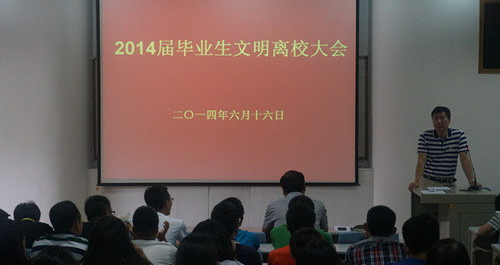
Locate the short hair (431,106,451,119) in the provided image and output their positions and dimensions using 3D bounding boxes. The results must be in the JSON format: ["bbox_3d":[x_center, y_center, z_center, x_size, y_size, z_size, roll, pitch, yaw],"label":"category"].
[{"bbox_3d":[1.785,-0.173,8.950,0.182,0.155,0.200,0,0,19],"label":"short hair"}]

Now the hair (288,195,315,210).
[{"bbox_3d":[0.345,0.502,6.400,0.175,0.170,0.200,0,-3,2],"label":"hair"}]

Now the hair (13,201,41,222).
[{"bbox_3d":[-1.493,0.539,6.400,0.178,0.160,0.200,1,-9,-5],"label":"hair"}]

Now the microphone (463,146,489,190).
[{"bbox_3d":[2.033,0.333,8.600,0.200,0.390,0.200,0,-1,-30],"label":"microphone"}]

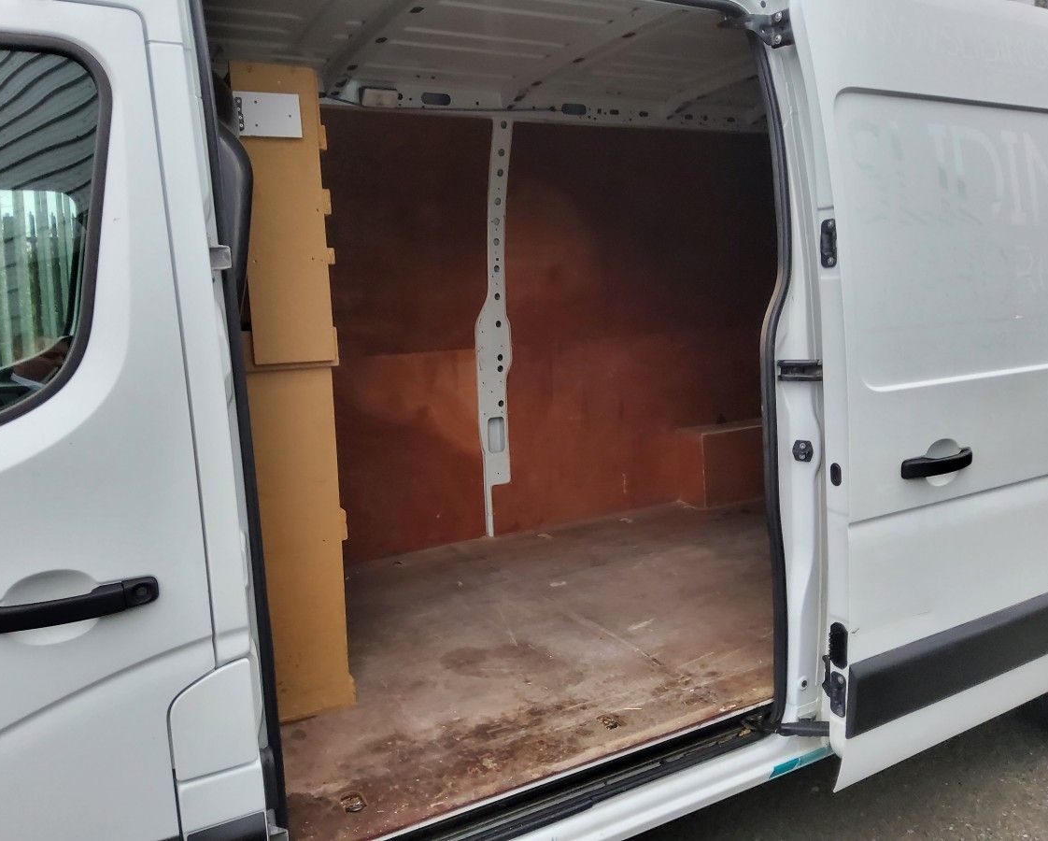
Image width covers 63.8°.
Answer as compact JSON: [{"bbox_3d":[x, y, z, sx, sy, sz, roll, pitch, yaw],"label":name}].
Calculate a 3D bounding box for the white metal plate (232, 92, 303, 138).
[{"bbox_3d":[-0.593,-0.710,1.960,0.148,0.098,0.017,-7,10,-28],"label":"white metal plate"}]

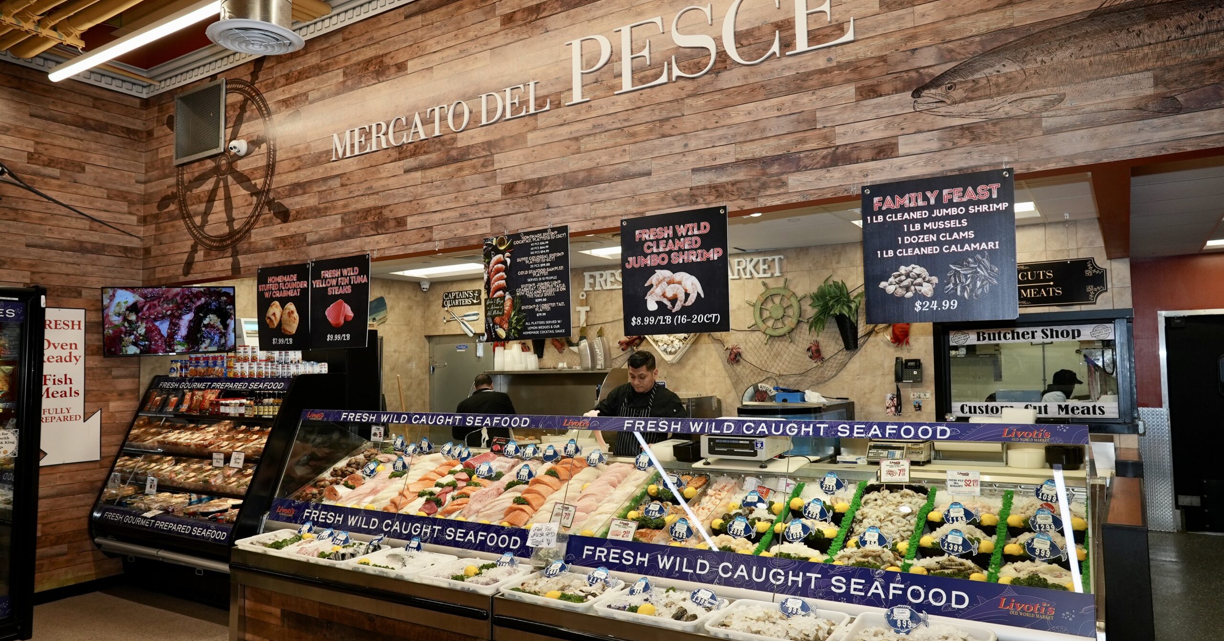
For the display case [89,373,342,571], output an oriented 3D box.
[{"bbox_3d":[-3.039,1.268,6.237,1.960,1.680,0.880,-3,-5,33],"label":"display case"}]

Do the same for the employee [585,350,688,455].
[{"bbox_3d":[0.154,1.080,4.931,0.620,1.775,0.460,-3,-5,28],"label":"employee"}]

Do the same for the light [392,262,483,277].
[{"bbox_3d":[-1.658,-0.529,8.316,1.220,0.080,0.600,-3,-5,33],"label":"light"}]

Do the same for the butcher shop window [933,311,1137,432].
[{"bbox_3d":[3.005,0.369,5.870,1.280,0.824,0.140,-3,-5,33],"label":"butcher shop window"}]

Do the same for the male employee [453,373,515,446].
[{"bbox_3d":[-1.093,1.314,7.197,0.540,1.670,0.460,-1,-4,8],"label":"male employee"}]

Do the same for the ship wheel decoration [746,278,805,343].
[{"bbox_3d":[1.385,-0.087,6.971,0.550,0.550,0.060,-3,-5,33],"label":"ship wheel decoration"}]

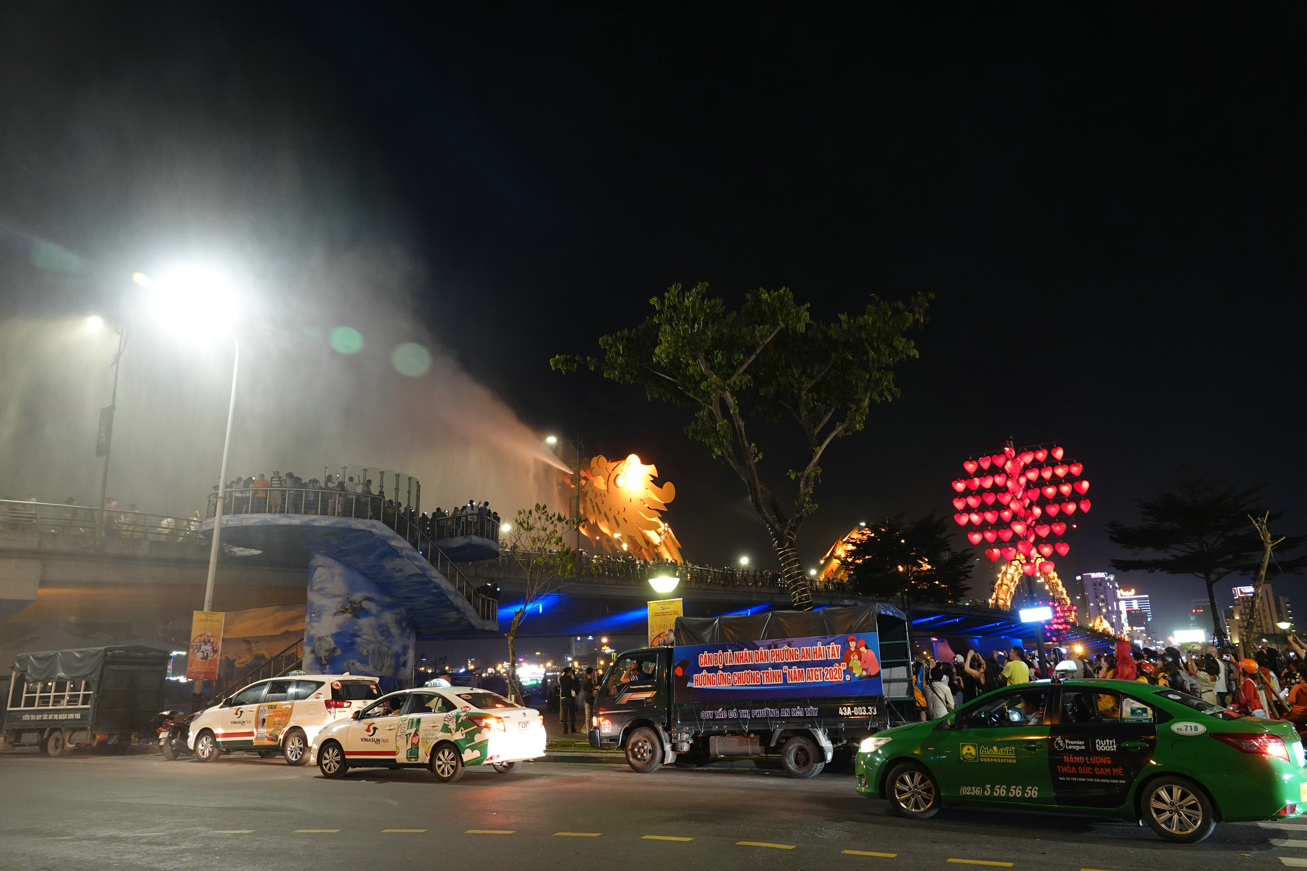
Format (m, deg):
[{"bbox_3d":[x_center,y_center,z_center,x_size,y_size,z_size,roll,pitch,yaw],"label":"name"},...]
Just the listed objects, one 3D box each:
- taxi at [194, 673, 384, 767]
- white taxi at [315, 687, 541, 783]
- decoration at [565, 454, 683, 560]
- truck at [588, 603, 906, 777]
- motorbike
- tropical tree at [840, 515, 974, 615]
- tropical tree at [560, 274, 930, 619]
[{"bbox_3d":[-7.903,6.119,18.929,4.740,1.800,1.830,-9,-17,25],"label":"taxi"},{"bbox_3d":[-3.984,5.187,15.304,4.410,1.490,1.710,-9,-17,26],"label":"white taxi"},{"bbox_3d":[-3.110,8.325,95.244,7.500,13.000,12.000,-15,-20,40],"label":"decoration"},{"bbox_3d":[1.523,4.453,15.131,5.250,2.570,1.800,-8,-17,24],"label":"truck"},{"bbox_3d":[-10.710,6.882,20.180,0.720,1.120,1.880,-2,-15,3],"label":"motorbike"},{"bbox_3d":[9.947,6.643,33.376,5.200,7.700,5.200,-1,-15,0],"label":"tropical tree"},{"bbox_3d":[2.204,1.394,18.068,8.000,10.000,7.200,-1,-15,0],"label":"tropical tree"}]

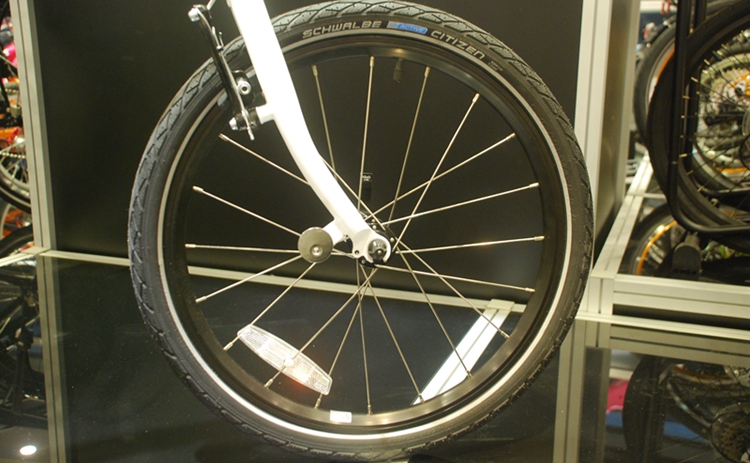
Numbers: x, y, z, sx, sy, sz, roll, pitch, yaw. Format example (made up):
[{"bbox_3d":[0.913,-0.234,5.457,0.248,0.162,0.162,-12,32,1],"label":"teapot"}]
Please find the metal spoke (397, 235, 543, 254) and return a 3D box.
[{"bbox_3d":[0.093,0.016,0.895,0.187,0.004,0.004,-5,10,0],"label":"metal spoke"}]

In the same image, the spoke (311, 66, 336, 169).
[{"bbox_3d":[-0.044,-0.083,0.858,0.004,0.184,0.004,-14,19,-6],"label":"spoke"}]

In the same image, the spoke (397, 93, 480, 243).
[{"bbox_3d":[0.064,-0.061,0.849,0.004,0.191,0.004,29,-4,-12],"label":"spoke"}]

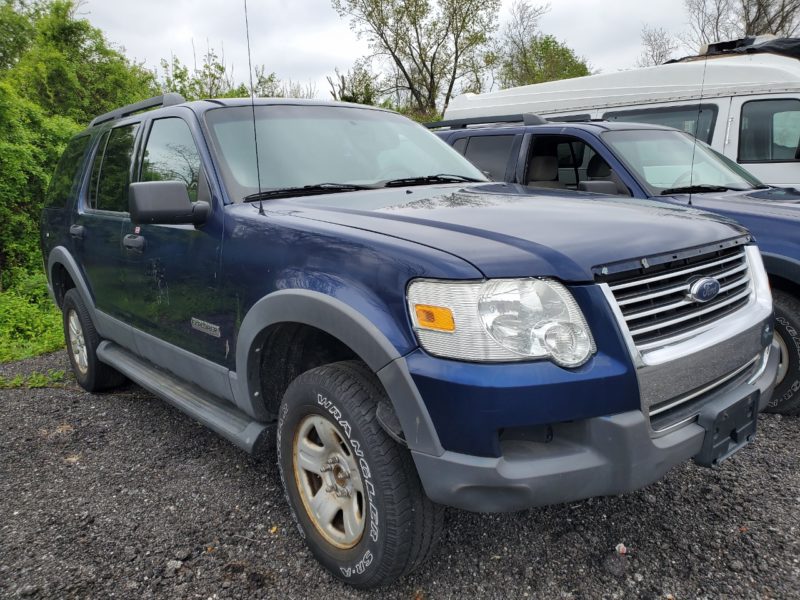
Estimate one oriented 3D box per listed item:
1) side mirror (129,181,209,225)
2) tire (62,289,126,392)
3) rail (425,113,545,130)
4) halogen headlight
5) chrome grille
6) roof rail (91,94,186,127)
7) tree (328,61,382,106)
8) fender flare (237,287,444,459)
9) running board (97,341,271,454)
[{"bbox_3d":[-0.880,-0.359,2.274,0.250,0.170,0.180,-11,13,-41],"label":"side mirror"},{"bbox_3d":[-2.099,0.258,4.126,0.240,0.735,0.735,-11,13,-41],"label":"tire"},{"bbox_3d":[0.547,-1.433,4.963,0.060,0.100,1.620,-11,14,-40],"label":"rail"},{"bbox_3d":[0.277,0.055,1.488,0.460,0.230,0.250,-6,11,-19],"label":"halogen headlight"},{"bbox_3d":[0.921,-0.023,1.828,0.950,0.210,0.140,-11,13,-41],"label":"chrome grille"},{"bbox_3d":[-1.623,-1.119,3.590,0.060,0.100,1.620,-11,14,-41],"label":"roof rail"},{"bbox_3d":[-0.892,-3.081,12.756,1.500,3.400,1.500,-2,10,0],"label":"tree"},{"bbox_3d":[-0.202,0.217,1.832,0.160,0.500,1.000,-11,13,-41],"label":"fender flare"},{"bbox_3d":[-1.113,0.405,2.913,0.180,0.130,1.880,-11,13,-41],"label":"running board"}]

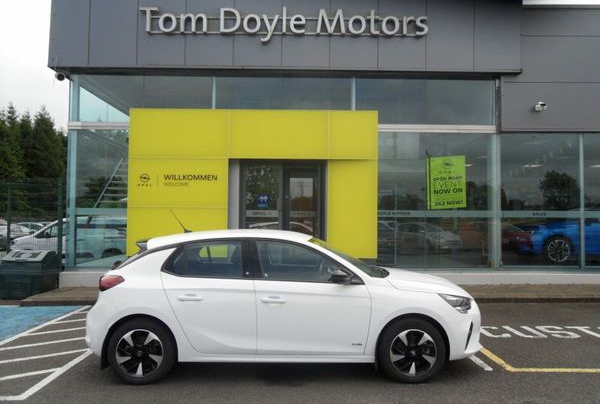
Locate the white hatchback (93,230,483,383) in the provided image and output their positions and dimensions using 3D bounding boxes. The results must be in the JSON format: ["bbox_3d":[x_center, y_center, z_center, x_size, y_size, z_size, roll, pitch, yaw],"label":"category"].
[{"bbox_3d":[-0.155,0.994,5.330,4.060,1.435,1.780,0,-2,-1],"label":"white hatchback"}]

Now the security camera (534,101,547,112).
[{"bbox_3d":[5.061,-2.007,10.200,0.160,0.170,0.240,1,-2,-11],"label":"security camera"}]

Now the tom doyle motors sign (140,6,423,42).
[{"bbox_3d":[-0.324,-3.606,9.880,5.860,0.710,0.130,0,-2,-1],"label":"tom doyle motors sign"}]

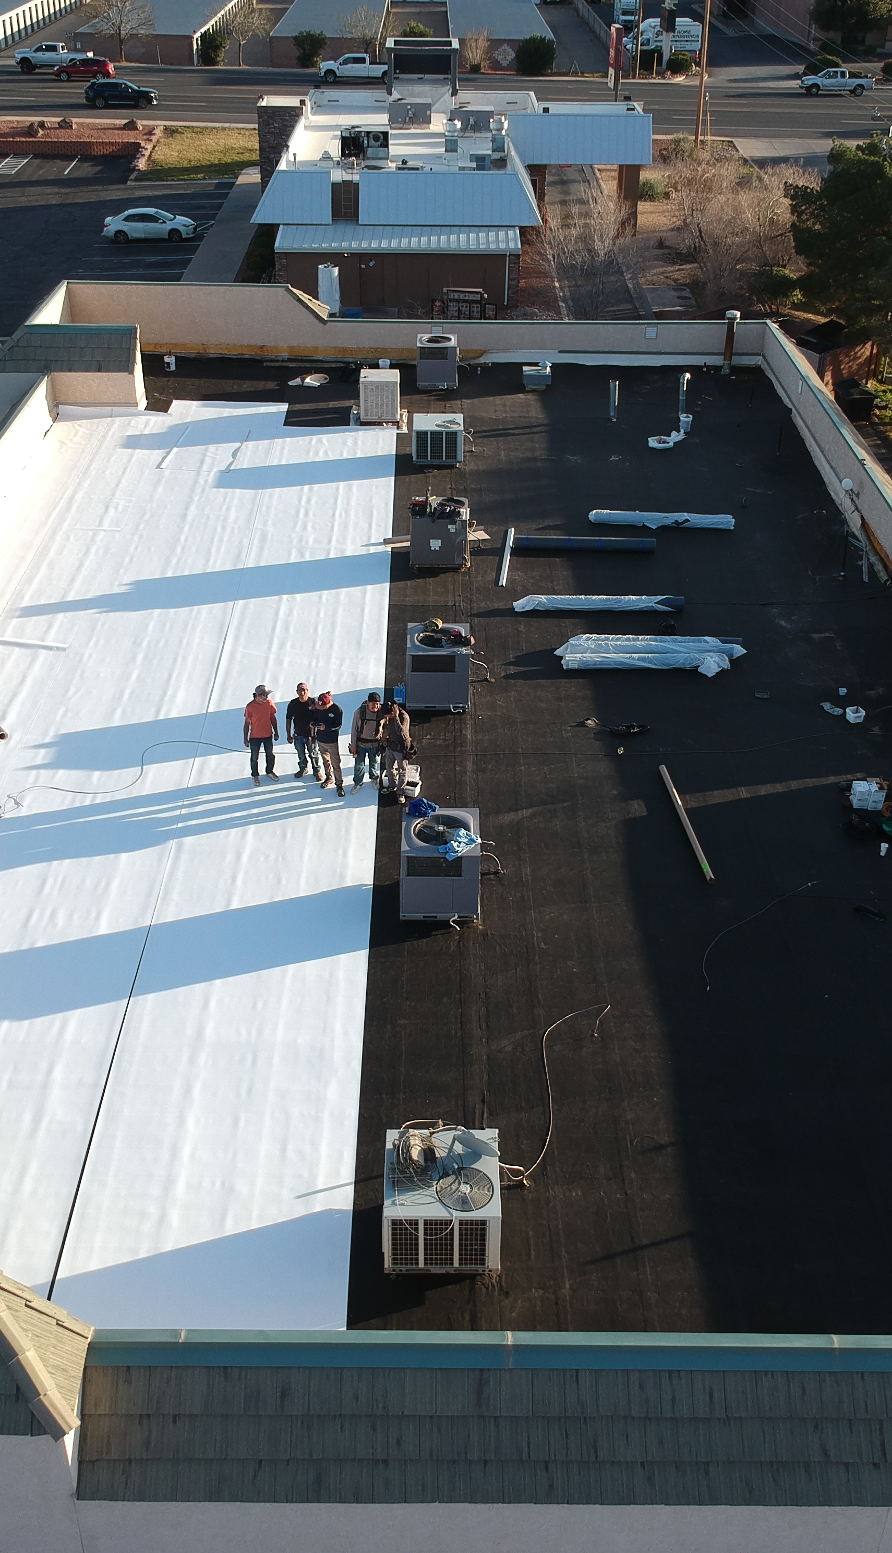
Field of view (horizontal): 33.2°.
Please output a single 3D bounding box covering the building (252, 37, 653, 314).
[{"bbox_3d":[0.226,-30.612,74.088,19.800,7.600,26.900,1,32,-1],"label":"building"}]

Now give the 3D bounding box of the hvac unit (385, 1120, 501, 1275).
[{"bbox_3d":[-0.033,4.543,16.078,1.218,0.909,1.218,1,32,-1],"label":"hvac unit"}]

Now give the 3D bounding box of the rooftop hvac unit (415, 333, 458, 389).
[{"bbox_3d":[-0.228,-11.551,41.652,1.100,1.140,1.180,1,32,-1],"label":"rooftop hvac unit"}]

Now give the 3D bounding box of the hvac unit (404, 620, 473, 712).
[{"bbox_3d":[-0.121,-1.889,25.740,1.050,1.080,1.100,0,32,-1],"label":"hvac unit"}]

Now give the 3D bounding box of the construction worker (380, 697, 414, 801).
[{"bbox_3d":[-0.745,-0.418,22.817,0.560,1.669,0.450,8,33,12],"label":"construction worker"}]

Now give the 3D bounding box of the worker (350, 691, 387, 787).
[{"bbox_3d":[-1.233,-0.549,23.387,0.550,1.727,0.400,1,32,-1],"label":"worker"}]

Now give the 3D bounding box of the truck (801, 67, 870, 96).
[{"bbox_3d":[29.975,-53.200,114.500,5.550,1.830,1.920,0,32,-1],"label":"truck"}]

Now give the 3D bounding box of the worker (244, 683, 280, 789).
[{"bbox_3d":[-2.845,-0.654,23.108,0.560,1.711,0.420,-6,33,-11],"label":"worker"}]

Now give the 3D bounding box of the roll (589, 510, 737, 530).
[{"bbox_3d":[4.762,-5.639,32.884,3.185,0.310,0.330,3,32,3],"label":"roll"}]

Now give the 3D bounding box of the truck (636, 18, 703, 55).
[{"bbox_3d":[17.602,-59.900,121.918,6.600,3.050,2.350,1,32,-1],"label":"truck"}]

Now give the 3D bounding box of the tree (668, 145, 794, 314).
[{"bbox_3d":[12.350,-23.568,64.499,5.583,6.235,5.583,1,32,-1],"label":"tree"}]

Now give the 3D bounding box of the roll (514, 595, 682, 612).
[{"bbox_3d":[2.963,-3.341,28.887,3.220,0.280,0.280,0,32,-2],"label":"roll"}]

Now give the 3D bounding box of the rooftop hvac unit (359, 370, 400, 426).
[{"bbox_3d":[-1.664,-9.725,38.357,0.979,1.126,0.999,1,32,-1],"label":"rooftop hvac unit"}]

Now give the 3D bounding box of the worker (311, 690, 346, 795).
[{"bbox_3d":[-1.785,-0.531,22.918,0.560,1.729,0.500,8,33,12],"label":"worker"}]

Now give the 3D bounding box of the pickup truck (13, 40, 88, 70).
[{"bbox_3d":[-30.581,-56.693,117.808,6.000,2.020,2.050,2,32,2],"label":"pickup truck"}]

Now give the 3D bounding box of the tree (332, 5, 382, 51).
[{"bbox_3d":[-6.869,-59.647,120.719,3.800,4.650,3.800,1,32,-1],"label":"tree"}]

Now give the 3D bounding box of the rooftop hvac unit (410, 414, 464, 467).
[{"bbox_3d":[-0.171,-8.072,35.870,1.170,0.830,1.160,0,32,-1],"label":"rooftop hvac unit"}]

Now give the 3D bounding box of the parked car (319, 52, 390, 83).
[{"bbox_3d":[-6.345,-55.226,116.318,6.700,2.020,2.070,2,32,2],"label":"parked car"}]

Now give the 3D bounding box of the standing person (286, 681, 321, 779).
[{"bbox_3d":[-2.205,-0.702,23.223,0.540,1.686,0.420,0,32,-1],"label":"standing person"}]

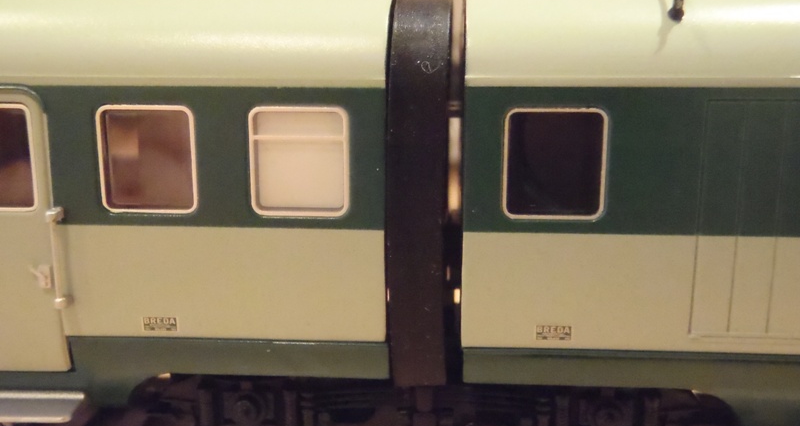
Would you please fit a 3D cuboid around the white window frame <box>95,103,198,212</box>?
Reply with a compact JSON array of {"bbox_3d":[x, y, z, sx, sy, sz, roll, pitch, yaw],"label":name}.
[{"bbox_3d":[-0.023,-0.005,0.076,0.009,0.010,0.001,1,10,3],"label":"white window frame"}]

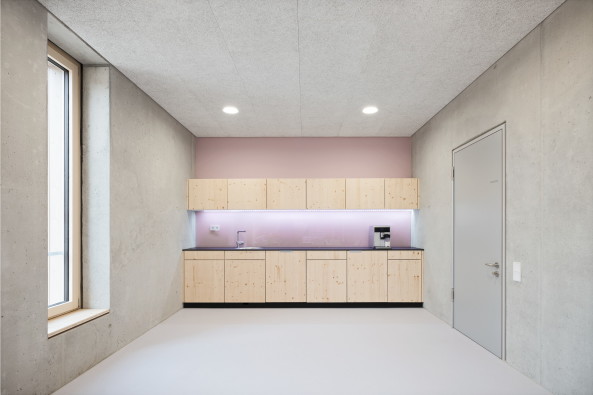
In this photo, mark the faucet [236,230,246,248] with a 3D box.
[{"bbox_3d":[-0.874,0.672,4.710,0.190,0.275,0.055,-4,-5,42],"label":"faucet"}]

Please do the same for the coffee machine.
[{"bbox_3d":[1.306,0.628,4.620,0.250,0.340,0.380,0,-4,2],"label":"coffee machine"}]

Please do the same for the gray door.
[{"bbox_3d":[1.845,0.450,3.070,0.065,2.030,0.870,0,-4,2],"label":"gray door"}]

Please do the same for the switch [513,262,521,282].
[{"bbox_3d":[1.831,0.621,2.458,0.018,0.155,0.082,0,-4,2],"label":"switch"}]

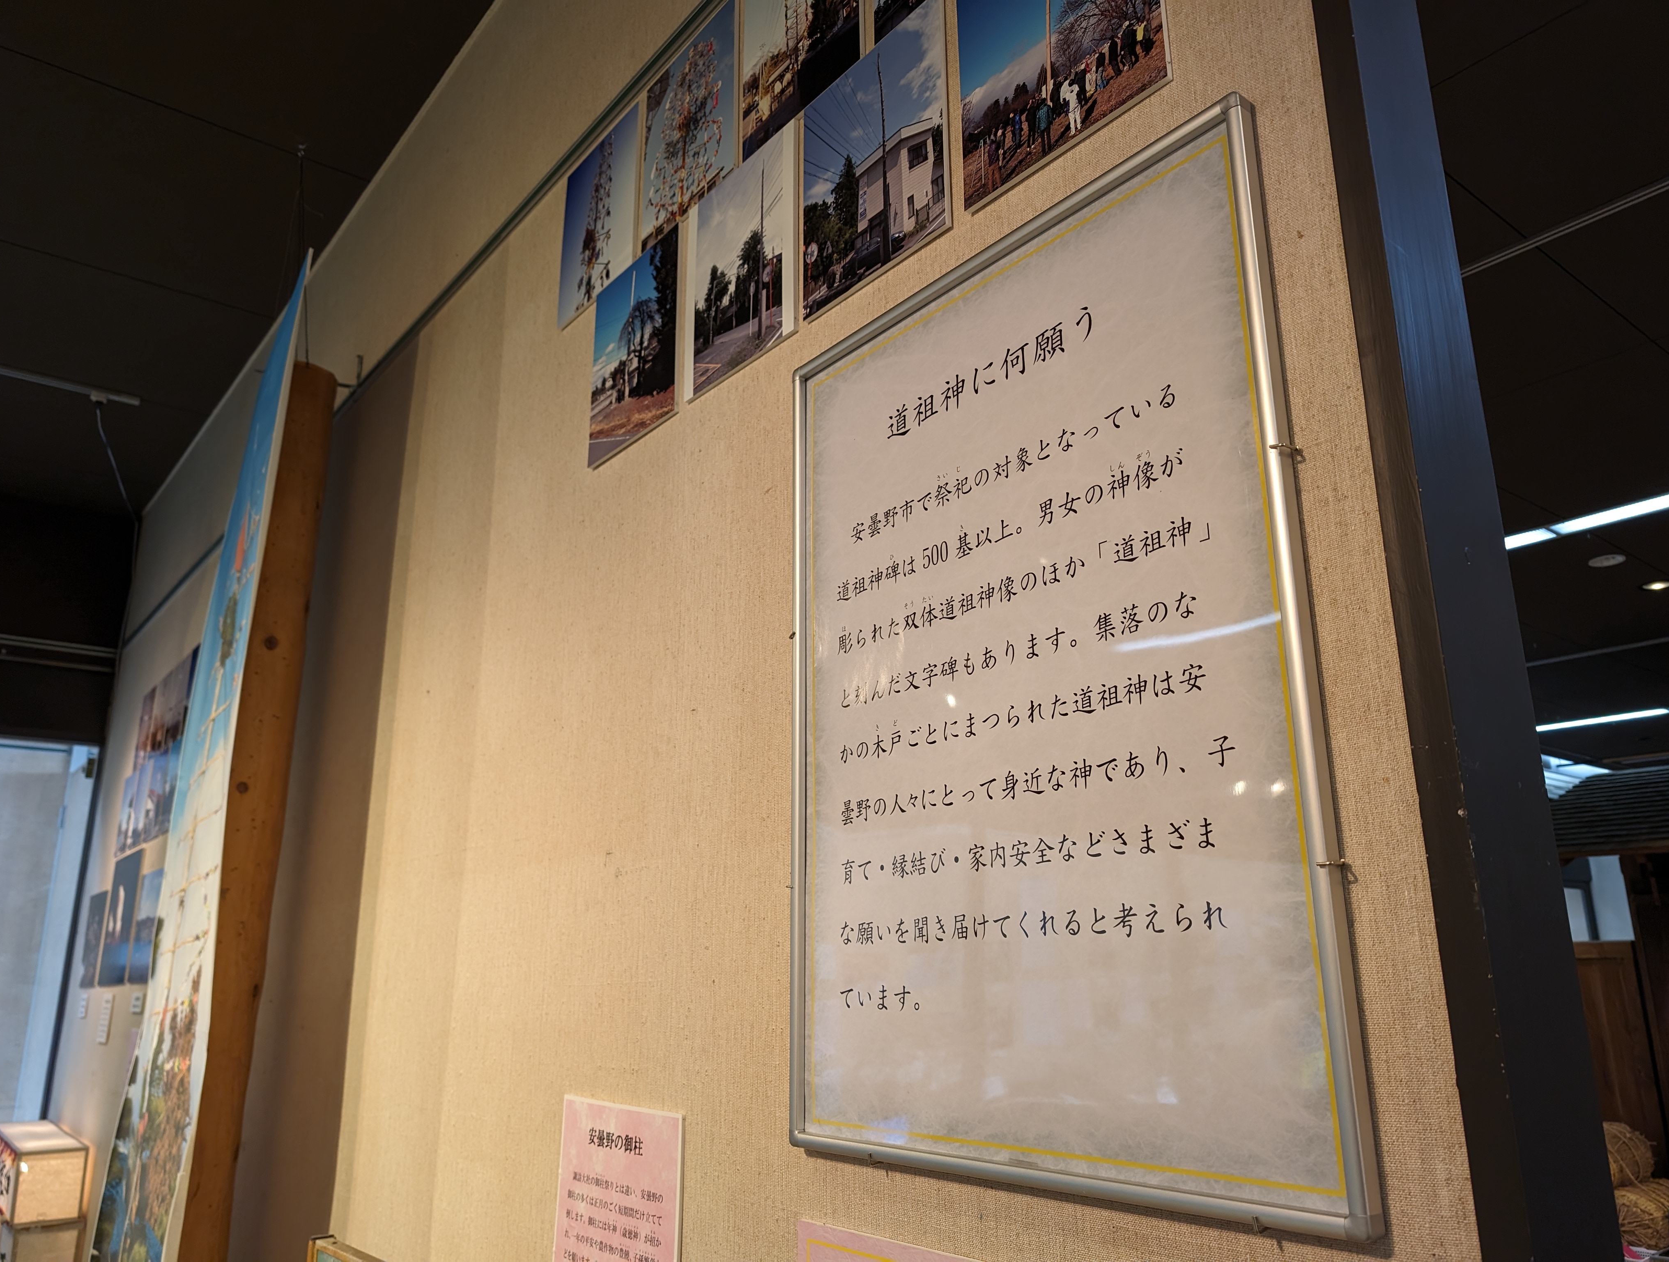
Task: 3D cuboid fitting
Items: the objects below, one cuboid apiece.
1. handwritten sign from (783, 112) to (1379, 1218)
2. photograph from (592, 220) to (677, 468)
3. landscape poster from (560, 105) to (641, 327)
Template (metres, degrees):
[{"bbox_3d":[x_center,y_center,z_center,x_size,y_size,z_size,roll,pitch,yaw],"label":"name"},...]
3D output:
[{"bbox_3d":[0.150,0.034,1.080,0.020,0.869,0.609,13,-21,-38],"label":"handwritten sign"},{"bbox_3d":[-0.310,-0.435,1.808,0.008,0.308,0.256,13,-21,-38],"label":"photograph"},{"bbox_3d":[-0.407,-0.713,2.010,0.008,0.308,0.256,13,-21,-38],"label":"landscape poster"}]

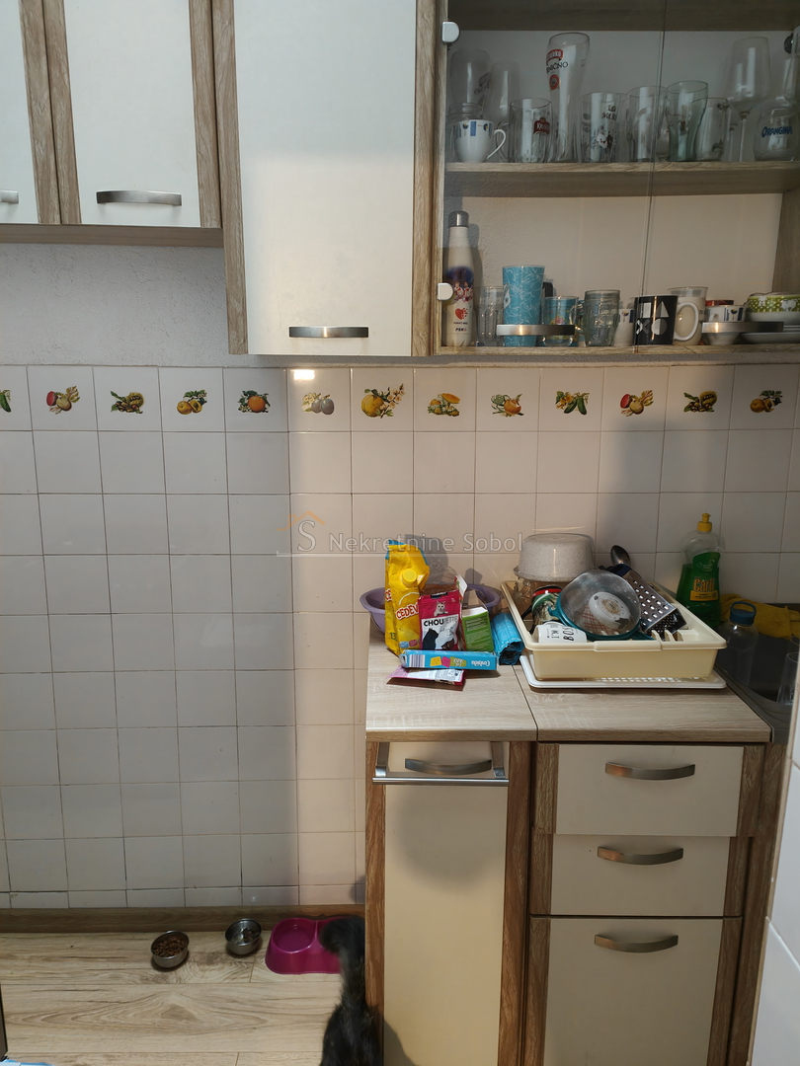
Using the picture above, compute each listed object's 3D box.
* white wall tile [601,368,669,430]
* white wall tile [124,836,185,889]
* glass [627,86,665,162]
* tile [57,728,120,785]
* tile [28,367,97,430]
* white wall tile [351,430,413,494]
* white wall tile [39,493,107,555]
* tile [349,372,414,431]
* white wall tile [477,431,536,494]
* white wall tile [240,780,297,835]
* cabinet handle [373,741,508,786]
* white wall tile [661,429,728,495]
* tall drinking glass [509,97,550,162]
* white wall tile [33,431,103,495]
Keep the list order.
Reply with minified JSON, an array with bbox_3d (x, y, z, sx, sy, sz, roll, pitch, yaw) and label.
[{"bbox_3d":[0.571,-0.326,1.872,0.150,0.150,0.008,0,11,-1],"label":"white wall tile"},{"bbox_3d":[-0.662,0.892,2.088,0.150,0.150,0.008,0,11,-1],"label":"white wall tile"},{"bbox_3d":[0.499,-0.825,1.565,0.078,0.138,0.078,0,11,-1],"label":"glass"},{"bbox_3d":[-0.802,0.577,1.986,0.150,0.150,0.009,0,11,-1],"label":"tile"},{"bbox_3d":[-0.798,-0.315,1.825,0.150,0.150,0.009,0,11,-1],"label":"tile"},{"bbox_3d":[-0.042,-0.171,1.886,0.149,0.149,0.008,0,11,-1],"label":"white wall tile"},{"bbox_3d":[-0.800,-0.020,1.889,0.150,0.150,0.010,0,9,-2],"label":"white wall tile"},{"bbox_3d":[-0.042,-0.321,1.860,0.150,0.150,0.008,0,10,-1],"label":"tile"},{"bbox_3d":[0.262,-0.173,1.893,0.150,0.150,0.008,0,10,-1],"label":"white wall tile"},{"bbox_3d":[-0.345,0.722,2.028,0.150,0.150,0.010,0,9,-2],"label":"white wall tile"},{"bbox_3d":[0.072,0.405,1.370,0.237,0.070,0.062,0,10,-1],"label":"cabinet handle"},{"bbox_3d":[0.717,-0.174,1.876,0.149,0.149,0.008,0,10,-1],"label":"white wall tile"},{"bbox_3d":[0.262,-0.798,1.551,0.083,0.126,0.083,0,10,-1],"label":"tall drinking glass"},{"bbox_3d":[-0.795,-0.169,1.848,0.149,0.149,0.008,0,10,-1],"label":"white wall tile"}]

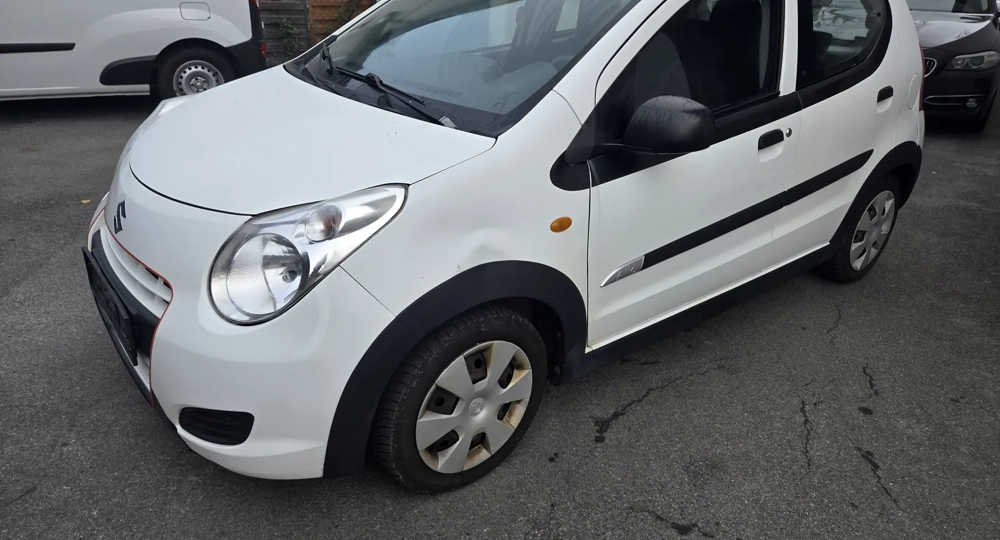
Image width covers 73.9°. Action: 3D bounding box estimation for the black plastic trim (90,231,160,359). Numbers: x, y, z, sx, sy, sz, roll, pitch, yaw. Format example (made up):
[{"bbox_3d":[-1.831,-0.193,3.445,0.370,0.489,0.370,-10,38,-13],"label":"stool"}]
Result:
[{"bbox_3d":[-1.064,0.046,1.866,0.085,0.120,0.730,-17,31,-35],"label":"black plastic trim"}]

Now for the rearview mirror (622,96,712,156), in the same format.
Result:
[{"bbox_3d":[0.462,-0.389,1.795,0.150,0.165,0.190,-17,31,-35],"label":"rearview mirror"}]

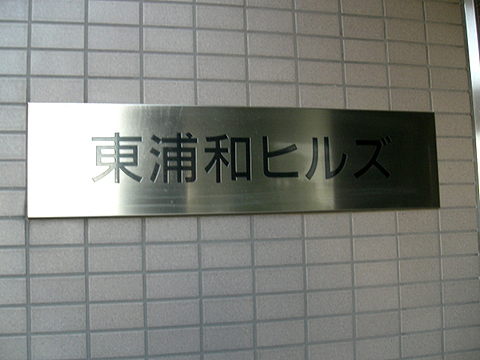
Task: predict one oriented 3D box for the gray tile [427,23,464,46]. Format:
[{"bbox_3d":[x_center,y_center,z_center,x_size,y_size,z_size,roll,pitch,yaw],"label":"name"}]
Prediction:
[{"bbox_3d":[0.436,-0.309,1.122,0.095,0.045,0.009,-1,-5,-13],"label":"gray tile"}]

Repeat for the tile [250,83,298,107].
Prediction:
[{"bbox_3d":[0.064,-0.163,1.023,0.095,0.045,0.008,0,-5,-13],"label":"tile"}]

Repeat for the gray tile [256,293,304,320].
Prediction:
[{"bbox_3d":[0.075,0.237,0.990,0.095,0.045,0.009,-1,-5,-13],"label":"gray tile"}]

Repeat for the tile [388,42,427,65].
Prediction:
[{"bbox_3d":[0.350,-0.262,1.097,0.095,0.045,0.008,0,-5,-13],"label":"tile"}]

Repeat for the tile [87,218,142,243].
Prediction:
[{"bbox_3d":[-0.221,0.089,0.930,0.095,0.045,0.008,0,-5,-13],"label":"tile"}]

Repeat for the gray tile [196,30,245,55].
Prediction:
[{"bbox_3d":[-0.038,-0.261,1.006,0.095,0.045,0.010,-1,-5,-14],"label":"gray tile"}]

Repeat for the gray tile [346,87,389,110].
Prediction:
[{"bbox_3d":[0.257,-0.164,1.069,0.095,0.045,0.008,0,-5,-13],"label":"gray tile"}]

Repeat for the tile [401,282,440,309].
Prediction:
[{"bbox_3d":[0.362,0.231,1.060,0.095,0.045,0.008,0,-5,-13],"label":"tile"}]

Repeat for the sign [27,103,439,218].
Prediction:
[{"bbox_3d":[0.024,-0.039,0.991,0.800,0.200,0.013,0,-5,-13],"label":"sign"}]

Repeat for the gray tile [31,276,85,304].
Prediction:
[{"bbox_3d":[-0.312,0.187,0.900,0.095,0.045,0.009,-1,-5,-13],"label":"gray tile"}]

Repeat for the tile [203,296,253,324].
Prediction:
[{"bbox_3d":[-0.024,0.236,0.966,0.095,0.045,0.010,-1,-5,-14],"label":"tile"}]

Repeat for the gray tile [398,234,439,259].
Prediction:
[{"bbox_3d":[0.360,0.133,1.068,0.095,0.045,0.008,0,-5,-13],"label":"gray tile"}]

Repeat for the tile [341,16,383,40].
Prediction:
[{"bbox_3d":[0.253,-0.312,1.078,0.095,0.045,0.008,0,-5,-13],"label":"tile"}]

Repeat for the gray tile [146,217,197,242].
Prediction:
[{"bbox_3d":[-0.124,0.089,0.953,0.095,0.045,0.008,0,-5,-13],"label":"gray tile"}]

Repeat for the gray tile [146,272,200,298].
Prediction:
[{"bbox_3d":[-0.123,0.188,0.946,0.095,0.045,0.010,-1,-5,-14],"label":"gray tile"}]

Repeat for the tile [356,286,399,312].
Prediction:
[{"bbox_3d":[0.266,0.232,1.032,0.095,0.045,0.009,-1,-5,-13],"label":"tile"}]

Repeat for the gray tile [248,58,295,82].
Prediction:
[{"bbox_3d":[0.062,-0.213,1.027,0.095,0.045,0.008,0,-5,-13],"label":"gray tile"}]

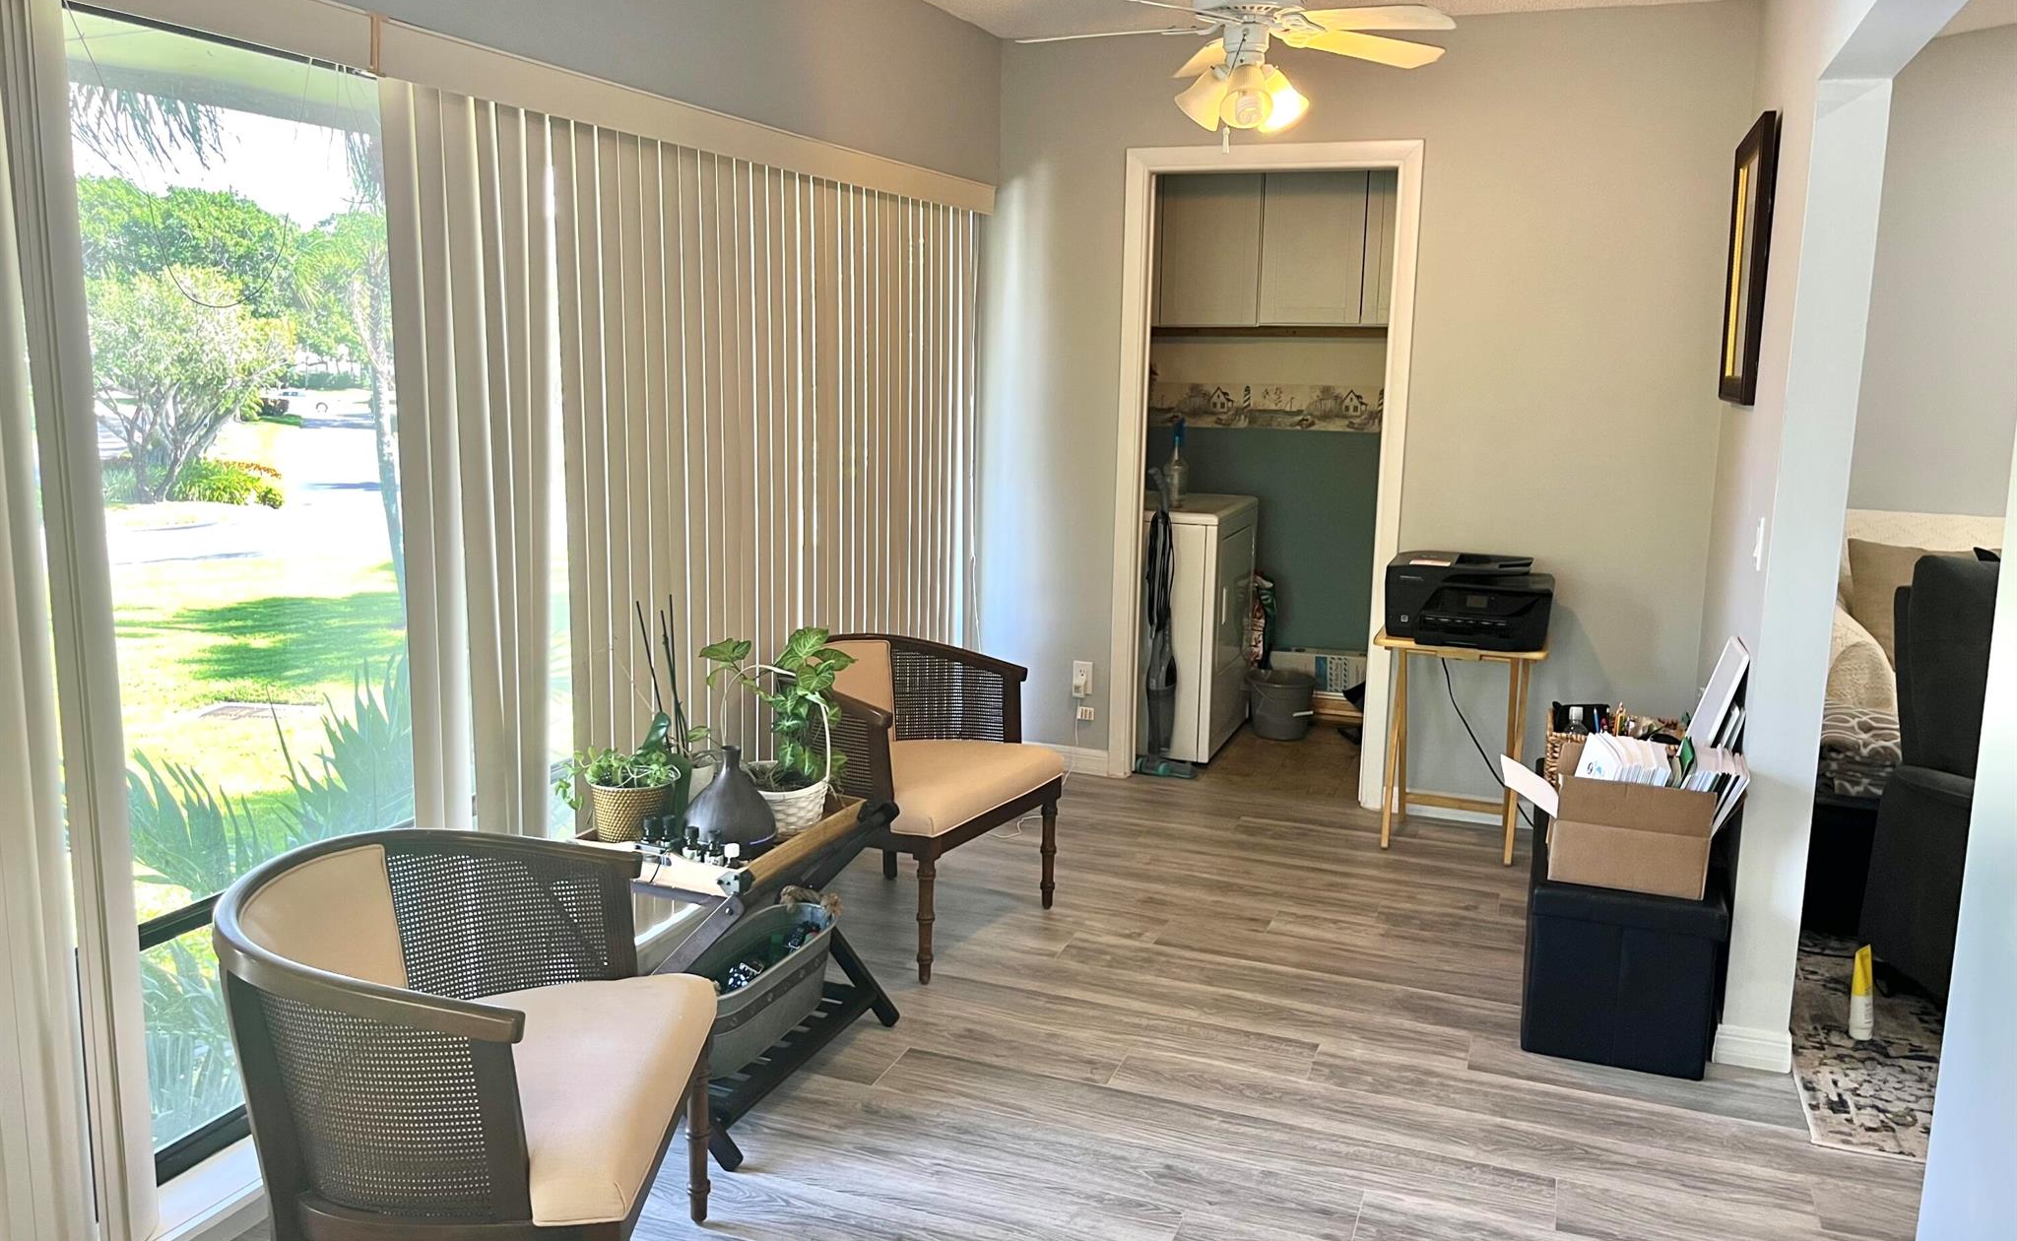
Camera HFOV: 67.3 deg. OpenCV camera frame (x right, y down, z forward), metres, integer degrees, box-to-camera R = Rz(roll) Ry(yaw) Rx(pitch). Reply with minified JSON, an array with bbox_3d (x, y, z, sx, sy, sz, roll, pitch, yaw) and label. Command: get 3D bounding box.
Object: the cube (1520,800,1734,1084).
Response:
[{"bbox_3d":[1.349,0.729,3.331,0.375,0.367,0.375,5,11,21],"label":"cube"}]

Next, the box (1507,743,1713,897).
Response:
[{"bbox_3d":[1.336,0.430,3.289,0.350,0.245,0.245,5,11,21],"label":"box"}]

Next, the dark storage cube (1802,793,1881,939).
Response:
[{"bbox_3d":[2.269,0.611,4.079,0.375,0.367,0.375,5,11,21],"label":"dark storage cube"}]

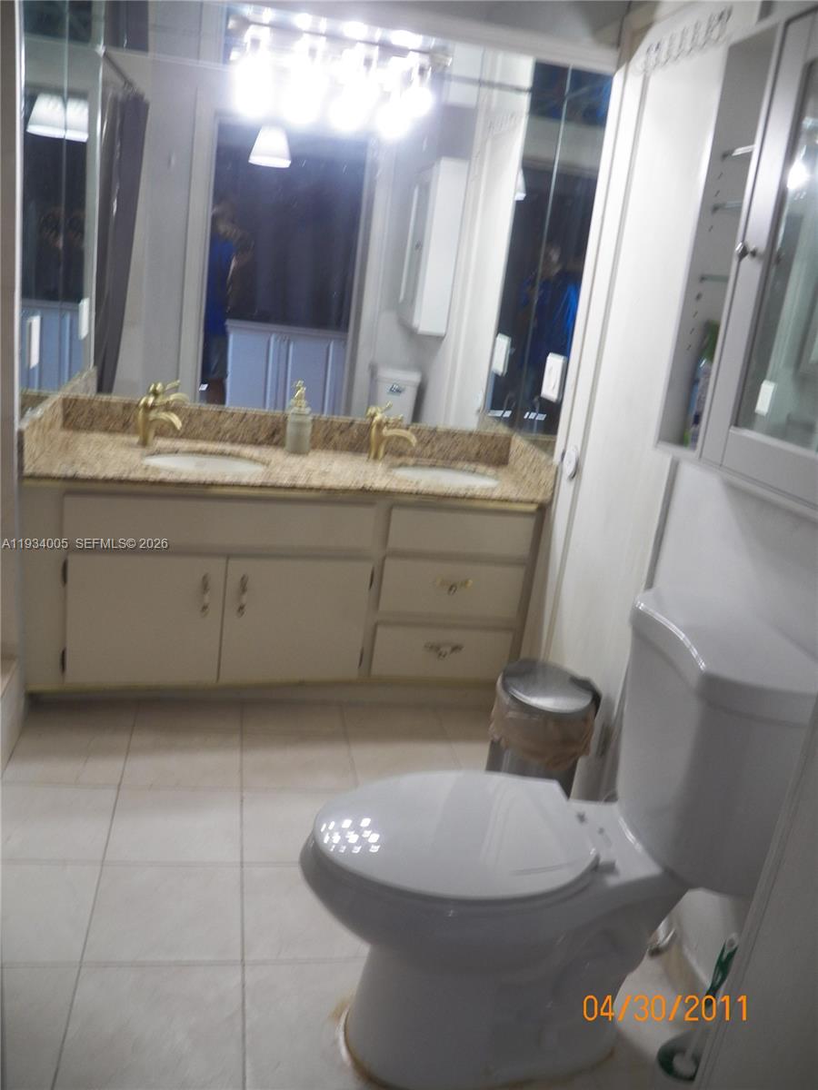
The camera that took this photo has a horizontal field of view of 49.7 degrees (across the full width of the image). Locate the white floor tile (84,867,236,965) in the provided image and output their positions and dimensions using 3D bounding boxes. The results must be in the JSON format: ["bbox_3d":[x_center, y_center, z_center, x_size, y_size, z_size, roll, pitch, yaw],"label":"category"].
[{"bbox_3d":[-0.500,0.766,1.842,0.303,0.010,0.294,5,17,-12],"label":"white floor tile"}]

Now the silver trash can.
[{"bbox_3d":[0.356,0.534,2.442,0.265,0.318,0.245,8,17,-2],"label":"silver trash can"}]

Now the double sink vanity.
[{"bbox_3d":[-0.405,0.035,2.845,1.514,0.814,0.600,2,18,-19],"label":"double sink vanity"}]

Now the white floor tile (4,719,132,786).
[{"bbox_3d":[-0.904,0.555,2.331,0.303,0.010,0.294,5,17,-12],"label":"white floor tile"}]

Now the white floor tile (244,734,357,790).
[{"bbox_3d":[-0.307,0.603,2.461,0.303,0.010,0.294,5,17,-12],"label":"white floor tile"}]

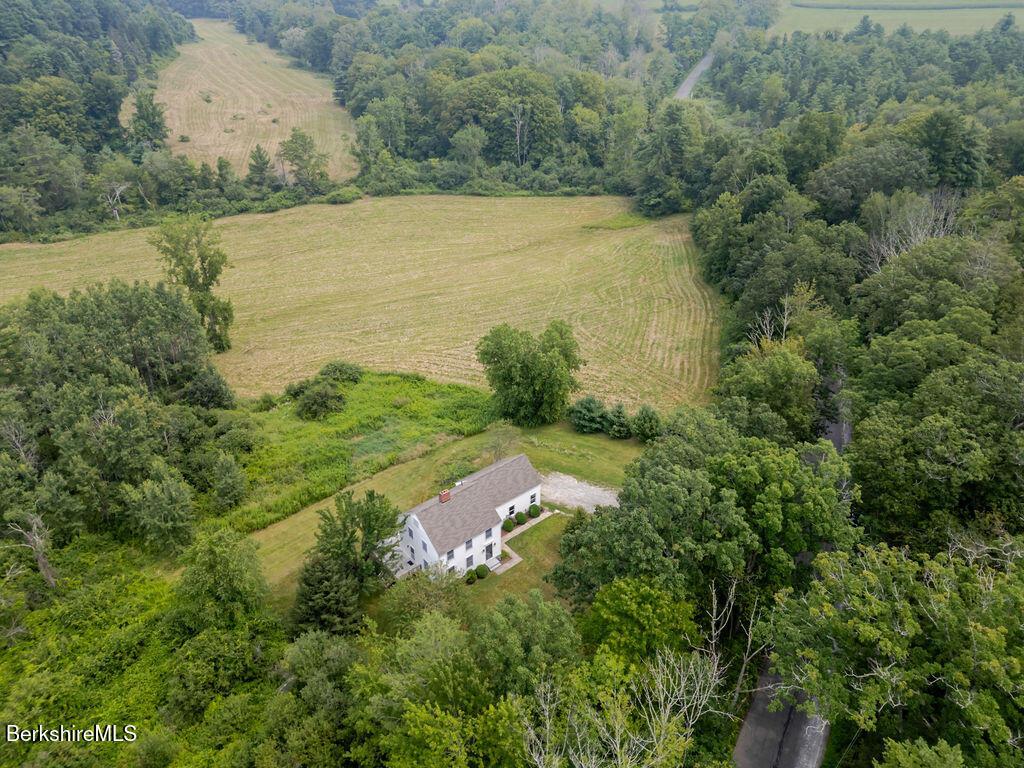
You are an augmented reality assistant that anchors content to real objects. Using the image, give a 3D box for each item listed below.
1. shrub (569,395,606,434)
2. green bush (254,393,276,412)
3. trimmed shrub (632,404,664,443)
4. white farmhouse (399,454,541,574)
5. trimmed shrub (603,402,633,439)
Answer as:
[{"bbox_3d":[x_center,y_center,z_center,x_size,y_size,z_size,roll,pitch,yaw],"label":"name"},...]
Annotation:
[{"bbox_3d":[11.373,3.953,103.374,5.169,5.599,5.169,4,32,6],"label":"shrub"},{"bbox_3d":[-38.204,2.521,108.470,3.690,2.627,3.690,-13,34,-19],"label":"green bush"},{"bbox_3d":[19.916,5.193,101.549,4.497,5.431,4.497,7,33,11],"label":"trimmed shrub"},{"bbox_3d":[-4.553,13.736,84.557,17.681,8.950,11.731,-23,39,-32],"label":"white farmhouse"},{"bbox_3d":[15.816,4.842,101.970,3.934,5.578,3.934,6,32,9],"label":"trimmed shrub"}]

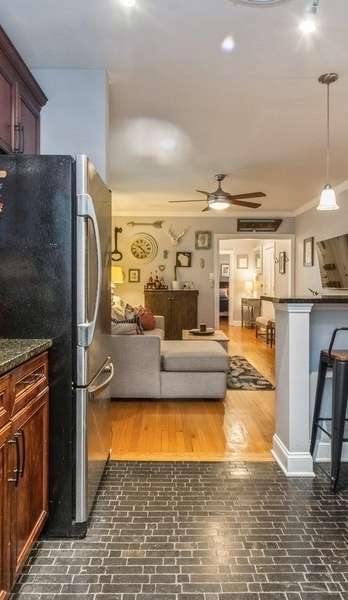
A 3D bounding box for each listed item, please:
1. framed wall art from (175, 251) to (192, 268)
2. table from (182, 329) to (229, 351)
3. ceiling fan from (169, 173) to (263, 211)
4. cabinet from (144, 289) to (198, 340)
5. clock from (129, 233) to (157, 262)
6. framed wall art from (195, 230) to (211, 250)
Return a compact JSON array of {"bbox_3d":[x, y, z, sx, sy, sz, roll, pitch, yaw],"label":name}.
[{"bbox_3d":[0.192,-0.770,7.180,0.290,0.290,0.030,0,1,-1],"label":"framed wall art"},{"bbox_3d":[0.396,0.724,5.400,0.610,0.440,1.060,0,1,1],"label":"table"},{"bbox_3d":[0.608,-1.410,4.920,1.320,0.460,1.320,0,1,-1],"label":"ceiling fan"},{"bbox_3d":[-0.046,0.350,6.980,0.980,1.060,0.420,0,1,-1],"label":"cabinet"},{"bbox_3d":[-0.602,-1.004,7.170,0.560,0.570,0.050,0,1,-1],"label":"clock"},{"bbox_3d":[0.549,-1.135,7.180,0.310,0.370,0.030,0,1,-1],"label":"framed wall art"}]

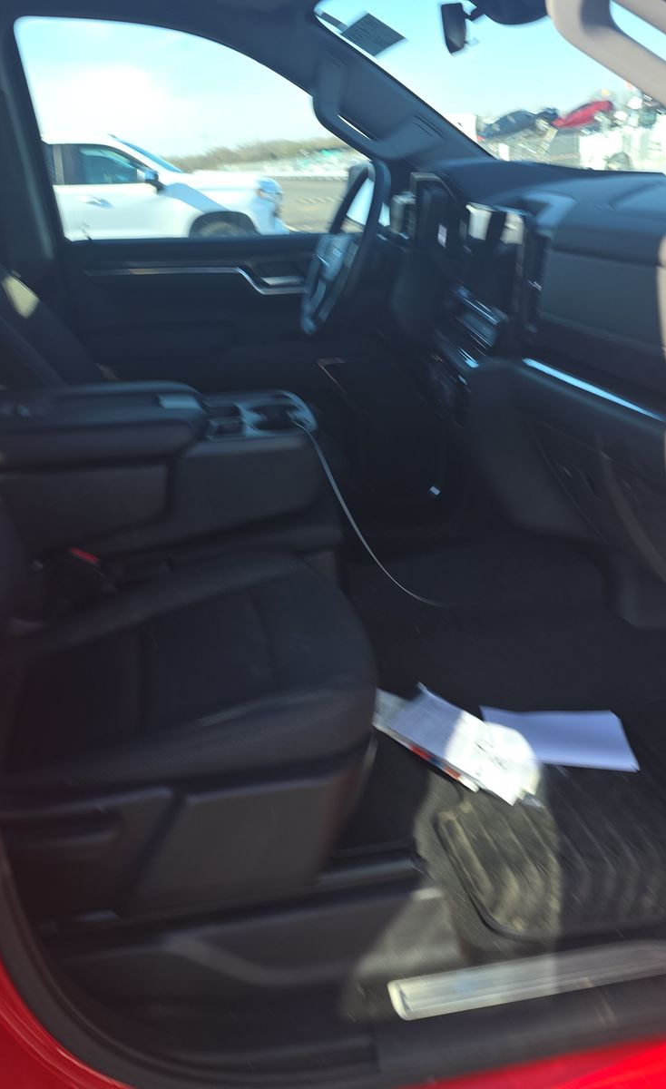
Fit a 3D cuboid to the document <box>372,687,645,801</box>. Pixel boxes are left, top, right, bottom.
[{"bbox_3d":[0.313,0.355,1.812,0.464,0.040,0.374,1,22,3],"label":"document"}]

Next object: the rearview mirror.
[{"bbox_3d":[0.207,-0.862,1.614,0.045,0.068,0.250,4,21,5],"label":"rearview mirror"}]

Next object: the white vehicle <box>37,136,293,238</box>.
[{"bbox_3d":[-3.486,-4.315,12.674,5.800,1.930,2.030,-4,22,-11],"label":"white vehicle"}]

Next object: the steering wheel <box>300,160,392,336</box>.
[{"bbox_3d":[0.031,-0.641,2.107,0.100,0.385,0.385,19,16,-18],"label":"steering wheel"}]

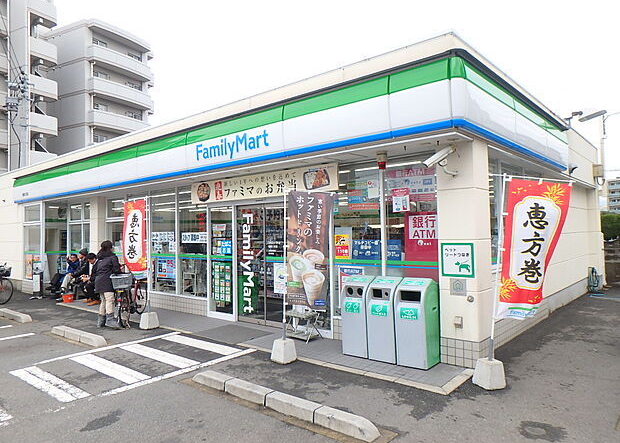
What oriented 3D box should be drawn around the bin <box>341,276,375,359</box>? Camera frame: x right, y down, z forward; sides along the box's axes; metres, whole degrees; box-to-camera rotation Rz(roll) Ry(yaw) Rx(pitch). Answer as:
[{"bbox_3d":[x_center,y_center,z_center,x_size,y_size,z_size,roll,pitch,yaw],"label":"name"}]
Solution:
[{"bbox_3d":[0.709,1.222,5.875,0.370,1.020,0.400,-2,-2,41],"label":"bin"}]

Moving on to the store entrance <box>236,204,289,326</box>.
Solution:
[{"bbox_3d":[-0.772,0.746,7.697,1.500,2.130,0.140,-2,-2,41],"label":"store entrance"}]

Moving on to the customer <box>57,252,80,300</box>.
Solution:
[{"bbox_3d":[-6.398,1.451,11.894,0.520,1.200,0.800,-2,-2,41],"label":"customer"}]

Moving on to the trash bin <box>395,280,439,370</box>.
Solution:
[{"bbox_3d":[1.302,1.198,5.377,0.375,1.020,0.400,-2,-2,41],"label":"trash bin"}]

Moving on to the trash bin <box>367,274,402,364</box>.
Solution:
[{"bbox_3d":[1.000,1.210,5.624,0.370,1.020,0.400,-2,-2,41],"label":"trash bin"}]

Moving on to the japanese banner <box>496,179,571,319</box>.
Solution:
[{"bbox_3d":[2.346,0.289,4.700,0.680,1.470,0.150,4,0,-3],"label":"japanese banner"}]

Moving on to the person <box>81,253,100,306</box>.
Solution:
[{"bbox_3d":[-5.331,1.397,10.989,0.520,1.180,0.720,-2,-2,41],"label":"person"}]

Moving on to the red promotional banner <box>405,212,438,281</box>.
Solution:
[{"bbox_3d":[1.475,0.345,5.803,0.540,0.920,0.040,-2,-2,41],"label":"red promotional banner"}]

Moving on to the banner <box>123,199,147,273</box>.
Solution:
[{"bbox_3d":[-3.281,0.339,8.420,0.580,1.480,0.120,-2,-2,31],"label":"banner"}]

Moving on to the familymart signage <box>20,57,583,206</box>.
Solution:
[{"bbox_3d":[-2.106,-1.125,11.066,14.000,0.760,5.000,-2,-2,41],"label":"familymart signage"}]

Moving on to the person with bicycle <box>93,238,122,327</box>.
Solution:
[{"bbox_3d":[-3.672,1.142,8.120,0.520,1.580,0.450,-1,-1,5],"label":"person with bicycle"}]

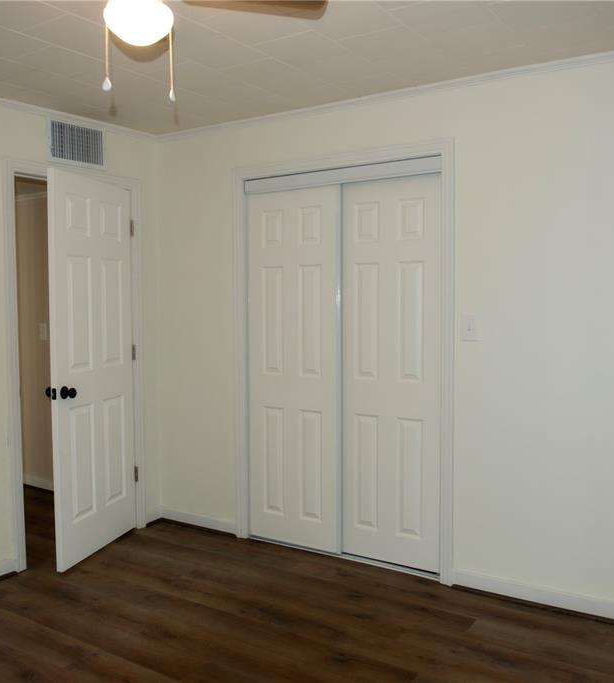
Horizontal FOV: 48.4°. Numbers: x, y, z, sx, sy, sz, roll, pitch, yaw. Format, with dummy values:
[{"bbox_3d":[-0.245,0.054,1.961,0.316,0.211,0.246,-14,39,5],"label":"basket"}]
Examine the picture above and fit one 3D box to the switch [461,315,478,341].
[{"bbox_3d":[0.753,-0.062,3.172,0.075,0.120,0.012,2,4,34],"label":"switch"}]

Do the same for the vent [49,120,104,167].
[{"bbox_3d":[-1.250,-1.072,3.731,0.020,0.210,0.360,2,4,34],"label":"vent"}]

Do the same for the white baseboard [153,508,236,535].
[{"bbox_3d":[-0.683,1.105,4.206,0.625,0.080,0.016,2,4,34],"label":"white baseboard"}]

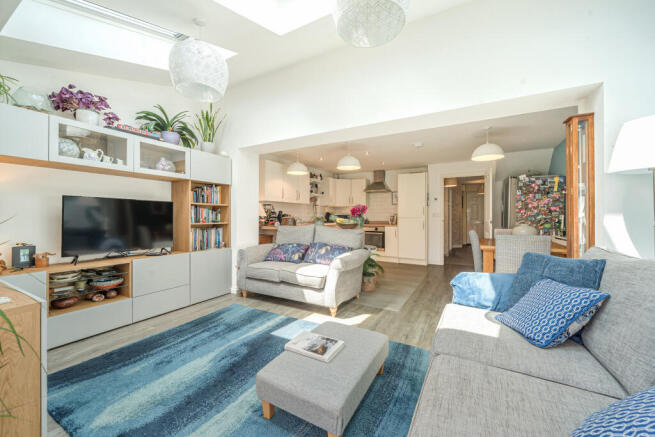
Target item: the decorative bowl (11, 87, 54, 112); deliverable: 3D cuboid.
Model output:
[{"bbox_3d":[-2.447,-0.950,1.967,0.240,0.200,0.240,0,0,32],"label":"decorative bowl"}]

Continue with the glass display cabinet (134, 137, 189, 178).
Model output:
[{"bbox_3d":[-2.043,-0.661,2.820,0.410,0.390,0.600,0,0,29],"label":"glass display cabinet"}]

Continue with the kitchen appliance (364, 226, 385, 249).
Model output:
[{"bbox_3d":[1.305,0.494,6.294,0.600,0.580,0.550,0,0,29],"label":"kitchen appliance"}]

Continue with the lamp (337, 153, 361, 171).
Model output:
[{"bbox_3d":[0.344,-0.950,3.880,0.390,0.240,0.390,0,0,0],"label":"lamp"}]

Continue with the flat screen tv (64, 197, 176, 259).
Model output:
[{"bbox_3d":[-2.206,0.089,2.609,0.090,0.590,0.970,0,0,29],"label":"flat screen tv"}]

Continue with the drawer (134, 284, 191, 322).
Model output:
[{"bbox_3d":[-2.069,0.975,2.860,0.420,0.274,0.588,0,0,32],"label":"drawer"}]

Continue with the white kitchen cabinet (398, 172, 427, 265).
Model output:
[{"bbox_3d":[2.151,0.009,5.860,0.640,2.160,0.600,0,0,29],"label":"white kitchen cabinet"}]

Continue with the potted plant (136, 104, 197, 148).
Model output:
[{"bbox_3d":[-1.897,-1.085,2.856,0.440,0.480,0.560,0,0,32],"label":"potted plant"}]

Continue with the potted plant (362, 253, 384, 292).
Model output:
[{"bbox_3d":[0.660,0.785,3.600,0.400,0.570,0.400,0,0,29],"label":"potted plant"}]

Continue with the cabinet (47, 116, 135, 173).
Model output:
[{"bbox_3d":[-2.334,-0.661,2.295,0.410,0.390,0.600,0,0,29],"label":"cabinet"}]

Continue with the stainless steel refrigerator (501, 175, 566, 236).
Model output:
[{"bbox_3d":[3.505,0.199,4.072,0.760,1.790,0.780,0,0,29],"label":"stainless steel refrigerator"}]

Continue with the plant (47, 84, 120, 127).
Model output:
[{"bbox_3d":[-2.287,-1.030,2.239,0.370,0.370,0.460,0,0,32],"label":"plant"}]

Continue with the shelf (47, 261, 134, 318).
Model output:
[{"bbox_3d":[-2.295,0.627,2.283,0.400,0.385,0.580,0,0,32],"label":"shelf"}]

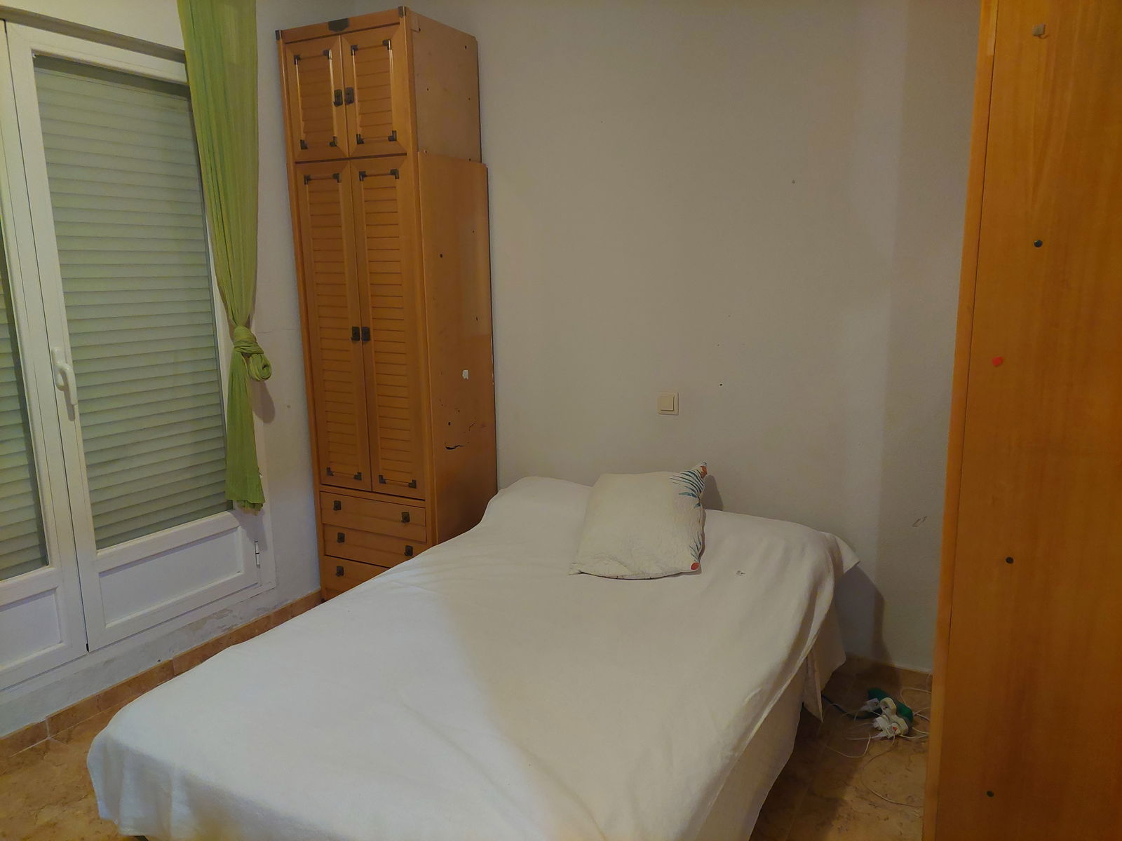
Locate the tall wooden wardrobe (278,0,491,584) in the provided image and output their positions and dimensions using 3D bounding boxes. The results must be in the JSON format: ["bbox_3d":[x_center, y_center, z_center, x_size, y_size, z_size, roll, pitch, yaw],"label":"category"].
[{"bbox_3d":[-0.655,-0.333,3.160,0.601,2.280,0.468,5,13,25],"label":"tall wooden wardrobe"}]

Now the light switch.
[{"bbox_3d":[0.398,-0.063,2.903,0.083,0.083,0.013,6,13,30],"label":"light switch"}]

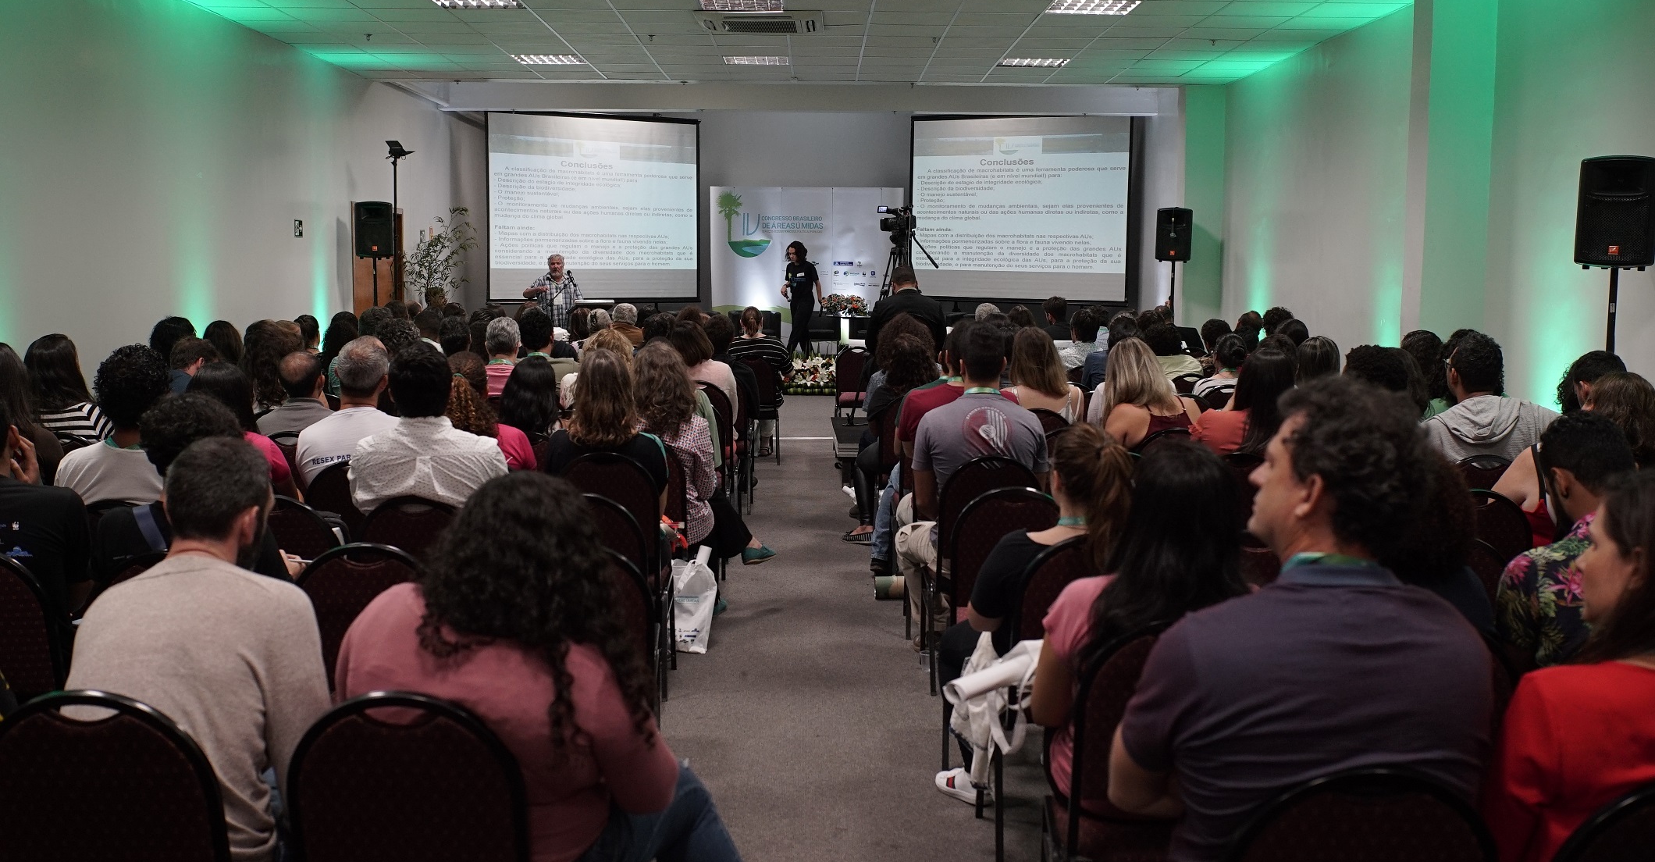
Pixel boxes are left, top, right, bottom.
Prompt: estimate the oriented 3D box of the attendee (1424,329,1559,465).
[{"bbox_3d":[2.445,0.294,6.303,0.560,1.350,0.850,0,6,-3],"label":"attendee"}]

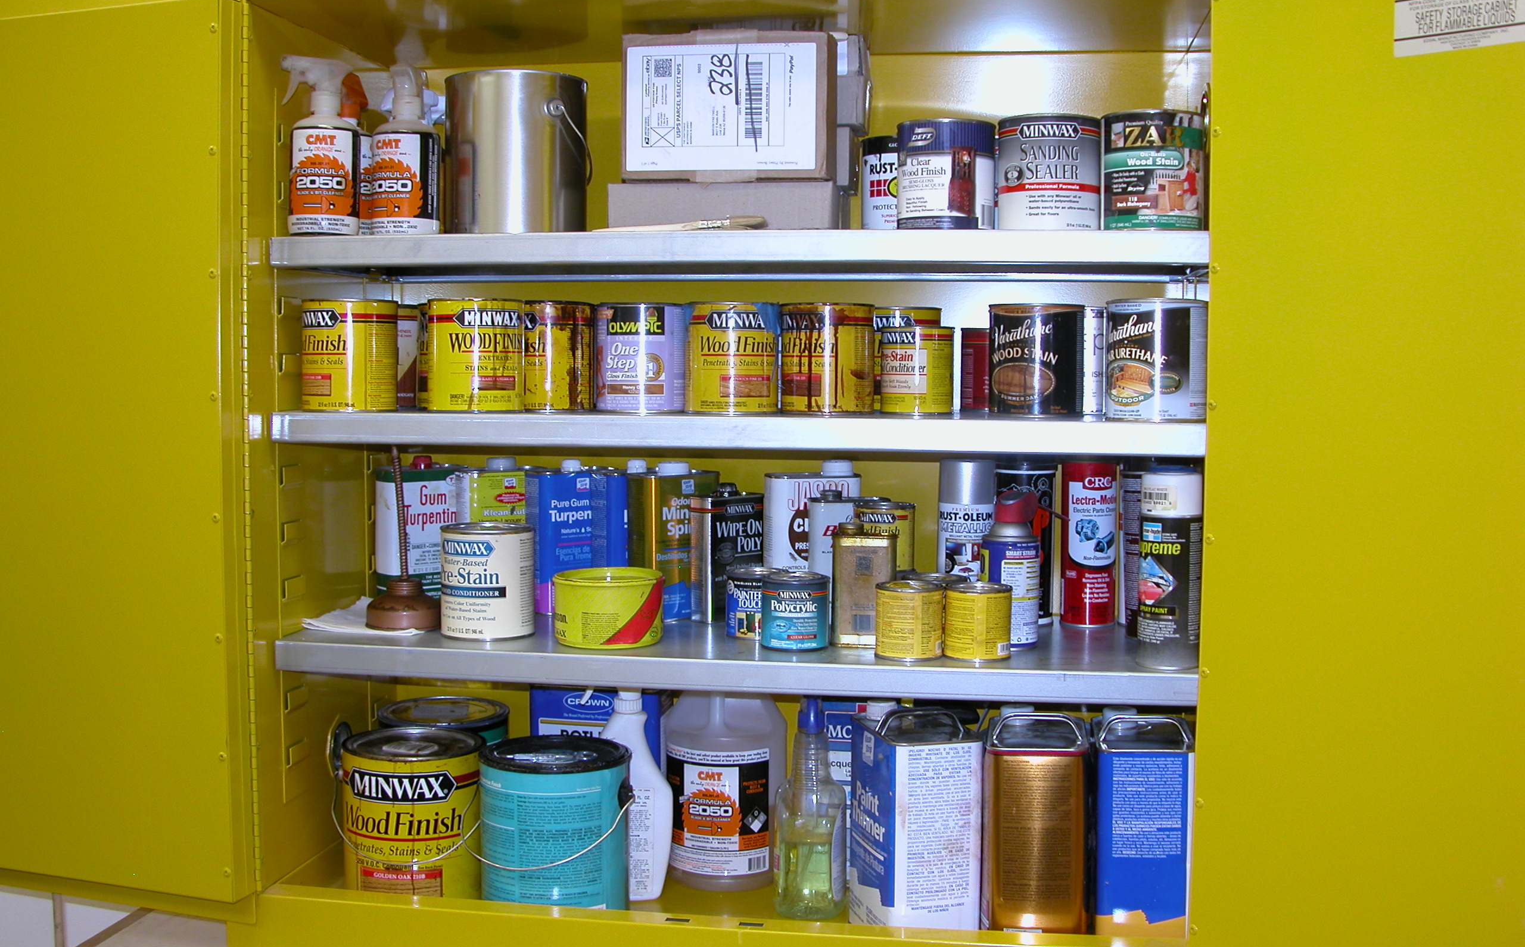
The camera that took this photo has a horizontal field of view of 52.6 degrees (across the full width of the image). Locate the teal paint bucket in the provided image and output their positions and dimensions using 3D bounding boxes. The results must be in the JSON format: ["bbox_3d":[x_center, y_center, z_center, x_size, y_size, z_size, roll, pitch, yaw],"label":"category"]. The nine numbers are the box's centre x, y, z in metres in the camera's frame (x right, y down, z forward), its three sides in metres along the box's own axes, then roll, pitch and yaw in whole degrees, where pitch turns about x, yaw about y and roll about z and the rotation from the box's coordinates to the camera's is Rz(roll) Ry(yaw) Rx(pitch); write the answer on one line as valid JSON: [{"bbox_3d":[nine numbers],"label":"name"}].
[{"bbox_3d":[-0.231,0.413,1.730,0.170,0.196,0.170,0,4,-8],"label":"teal paint bucket"}]

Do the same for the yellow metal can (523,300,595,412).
[{"bbox_3d":[-0.251,-0.136,1.806,0.108,0.124,0.108,0,4,0],"label":"yellow metal can"}]

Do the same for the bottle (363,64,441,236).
[{"bbox_3d":[-0.414,-0.373,1.804,0.076,0.206,0.088,1,4,10],"label":"bottle"}]

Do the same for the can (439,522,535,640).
[{"bbox_3d":[-0.318,0.123,1.785,0.107,0.123,0.107,0,4,0],"label":"can"}]

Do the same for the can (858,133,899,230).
[{"bbox_3d":[0.170,-0.324,1.801,0.108,0.124,0.108,1,4,5],"label":"can"}]

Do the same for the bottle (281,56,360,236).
[{"bbox_3d":[-0.502,-0.370,1.749,0.090,0.206,0.077,-1,4,-17],"label":"bottle"}]

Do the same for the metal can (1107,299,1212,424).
[{"bbox_3d":[0.416,-0.119,1.626,0.108,0.124,0.108,0,4,0],"label":"metal can"}]

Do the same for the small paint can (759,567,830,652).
[{"bbox_3d":[0.036,0.151,1.700,0.074,0.077,0.074,0,4,1],"label":"small paint can"}]

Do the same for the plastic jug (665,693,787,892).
[{"bbox_3d":[-0.046,0.348,1.898,0.156,0.295,0.156,1,4,6],"label":"plastic jug"}]

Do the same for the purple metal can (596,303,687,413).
[{"bbox_3d":[-0.136,-0.132,1.780,0.108,0.124,0.108,0,4,0],"label":"purple metal can"}]

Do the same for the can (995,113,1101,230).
[{"bbox_3d":[0.311,-0.318,1.670,0.108,0.124,0.108,1,4,9],"label":"can"}]

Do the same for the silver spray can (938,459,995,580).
[{"bbox_3d":[0.240,0.086,1.812,0.066,0.203,0.066,1,4,8],"label":"silver spray can"}]

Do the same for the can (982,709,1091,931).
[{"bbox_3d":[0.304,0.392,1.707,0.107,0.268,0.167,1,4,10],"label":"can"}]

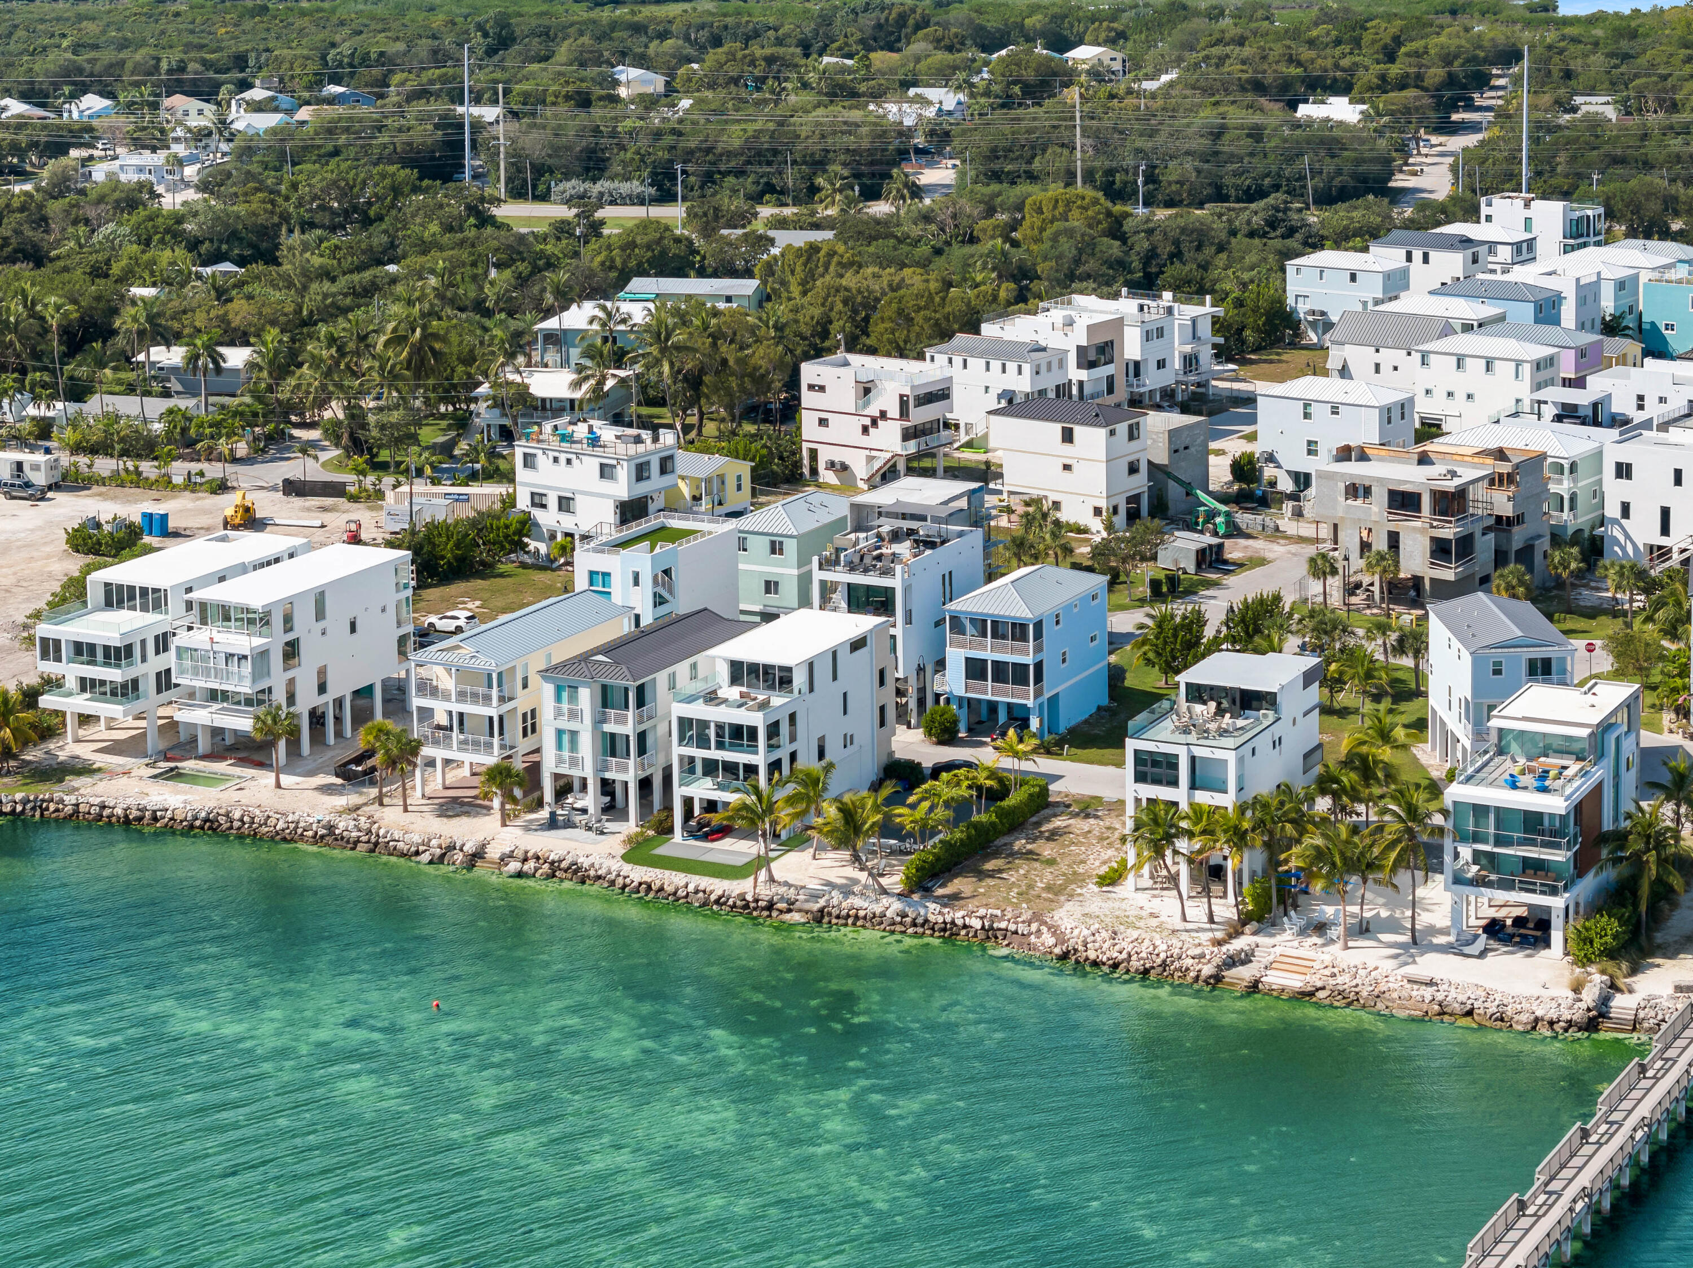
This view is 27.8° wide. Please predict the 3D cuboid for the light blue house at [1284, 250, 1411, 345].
[{"bbox_3d":[61.101,-40.786,417.363,13.464,11.505,7.008,10,18,37],"label":"light blue house"}]

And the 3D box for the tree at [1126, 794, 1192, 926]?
[{"bbox_3d":[18.660,13.600,204.260,3.730,7.620,3.730,-1,14,0],"label":"tree"}]

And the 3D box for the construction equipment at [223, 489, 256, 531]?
[{"bbox_3d":[-57.520,-12.140,324.600,2.500,3.570,5.000,-1,14,-3],"label":"construction equipment"}]

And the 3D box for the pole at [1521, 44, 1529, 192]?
[{"bbox_3d":[110.340,-82.160,557.060,0.800,27.400,0.800,0,14,0],"label":"pole"}]

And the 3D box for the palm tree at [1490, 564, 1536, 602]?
[{"bbox_3d":[55.440,-2.800,284.620,3.500,5.770,3.500,0,14,0],"label":"palm tree"}]

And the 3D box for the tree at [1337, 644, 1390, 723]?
[{"bbox_3d":[38.518,3.707,255.235,4.000,6.230,4.000,-1,14,0],"label":"tree"}]

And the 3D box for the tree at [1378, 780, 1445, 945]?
[{"bbox_3d":[34.830,14.180,211.050,4.200,10.360,4.200,0,14,0],"label":"tree"}]

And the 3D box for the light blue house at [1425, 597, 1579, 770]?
[{"bbox_3d":[44.440,4.210,233.080,7.030,11.430,13.140,-1,14,-2],"label":"light blue house"}]

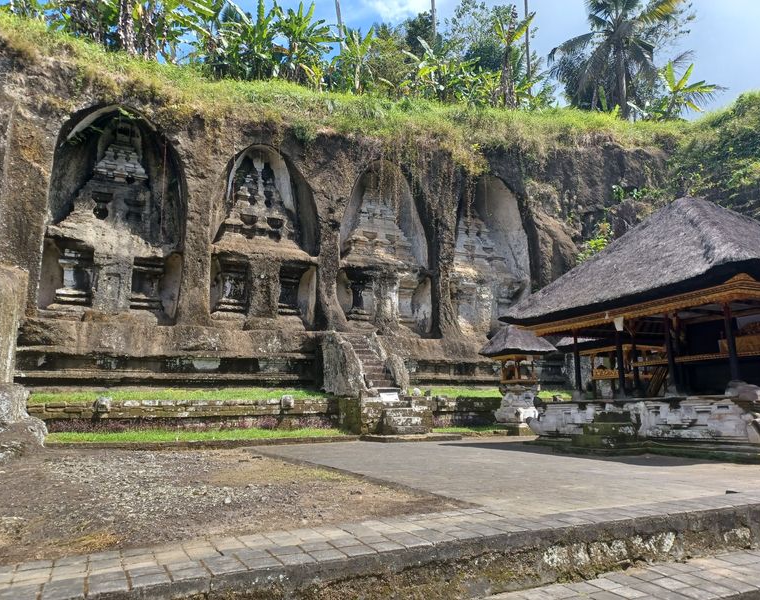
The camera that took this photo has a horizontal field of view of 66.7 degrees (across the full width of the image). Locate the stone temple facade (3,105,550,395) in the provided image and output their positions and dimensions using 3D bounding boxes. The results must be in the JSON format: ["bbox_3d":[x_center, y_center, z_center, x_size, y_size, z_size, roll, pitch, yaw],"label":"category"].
[{"bbox_3d":[-2.170,-1.316,22.452,19.837,9.794,2.822,4,-12,-24],"label":"stone temple facade"}]

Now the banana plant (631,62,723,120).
[{"bbox_3d":[17.078,-12.025,33.280,5.000,3.520,4.000,-5,-12,26],"label":"banana plant"}]

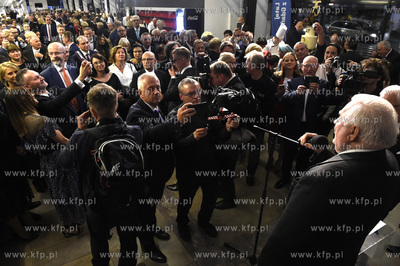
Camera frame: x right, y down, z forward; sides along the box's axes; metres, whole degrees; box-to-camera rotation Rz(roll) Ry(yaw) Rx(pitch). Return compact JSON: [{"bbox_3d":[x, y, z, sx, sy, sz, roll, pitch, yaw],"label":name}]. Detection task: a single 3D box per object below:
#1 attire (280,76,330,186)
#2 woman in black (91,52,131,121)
[{"bbox_3d":[1.181,0.049,3.208,0.620,1.450,0.440,7,28,16],"label":"attire"},{"bbox_3d":[-1.291,-0.281,3.836,0.500,1.660,0.360,-14,29,-23],"label":"woman in black"}]

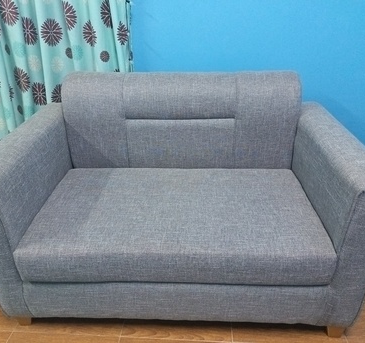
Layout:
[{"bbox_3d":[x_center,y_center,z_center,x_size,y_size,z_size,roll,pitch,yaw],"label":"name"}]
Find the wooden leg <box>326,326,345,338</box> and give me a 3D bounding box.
[{"bbox_3d":[0.563,0.565,1.176,0.058,0.066,0.058,0,30,3],"label":"wooden leg"}]

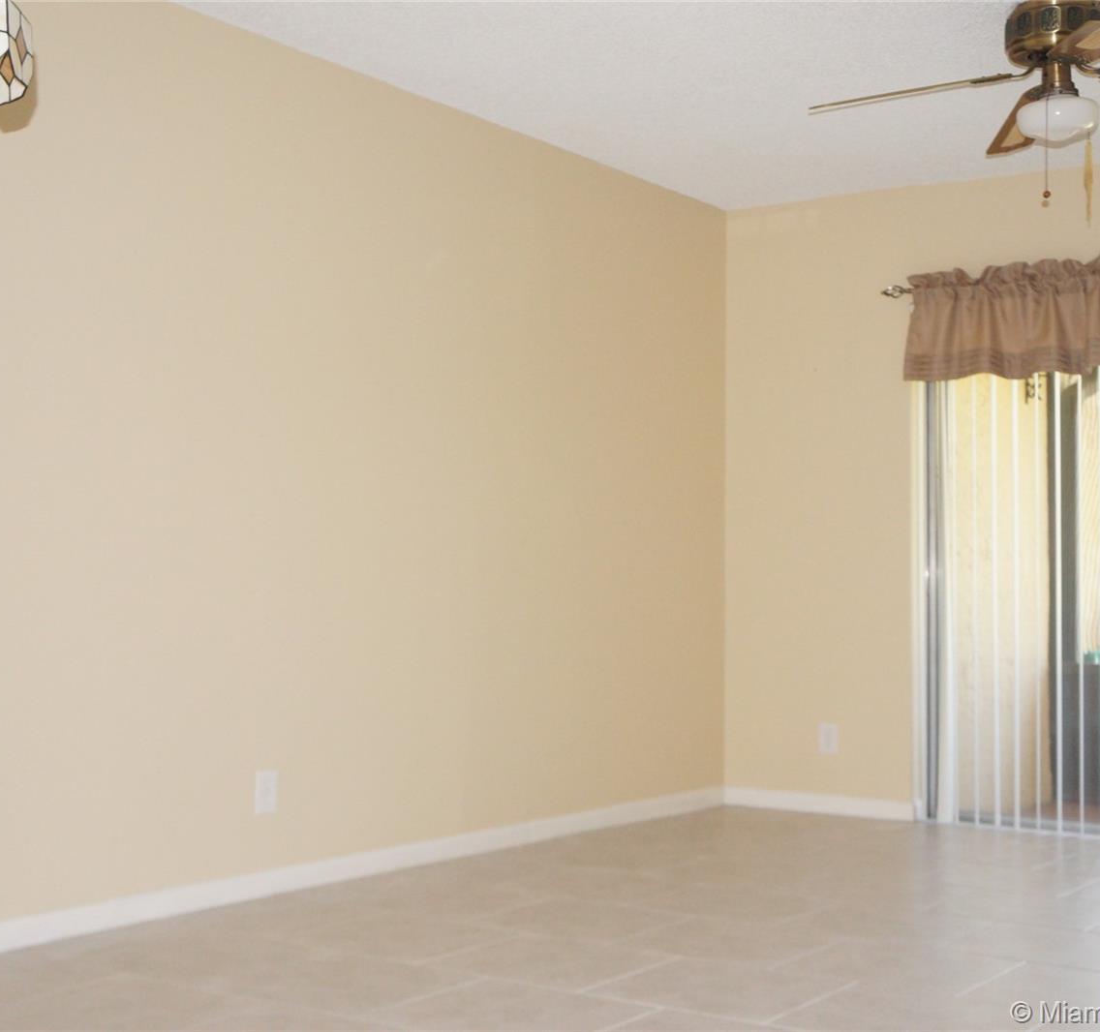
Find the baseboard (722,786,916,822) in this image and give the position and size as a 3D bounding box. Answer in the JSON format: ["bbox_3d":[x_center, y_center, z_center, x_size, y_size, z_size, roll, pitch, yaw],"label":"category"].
[{"bbox_3d":[1.070,1.160,6.399,0.840,0.076,0.014,-2,-3,37],"label":"baseboard"}]

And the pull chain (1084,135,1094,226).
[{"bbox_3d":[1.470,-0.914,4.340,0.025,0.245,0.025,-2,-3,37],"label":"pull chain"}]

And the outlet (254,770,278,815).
[{"bbox_3d":[-0.808,0.790,4.559,0.010,0.119,0.077,-2,-3,37],"label":"outlet"}]

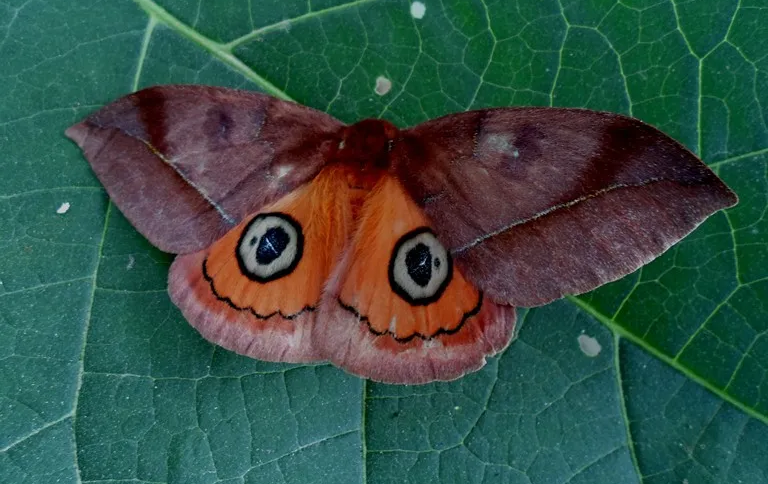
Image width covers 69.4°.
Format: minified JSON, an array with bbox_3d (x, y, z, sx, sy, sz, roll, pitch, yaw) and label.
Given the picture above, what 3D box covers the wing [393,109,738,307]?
[{"bbox_3d":[0.025,-0.006,0.084,0.052,0.006,0.033,7,72,11],"label":"wing"}]

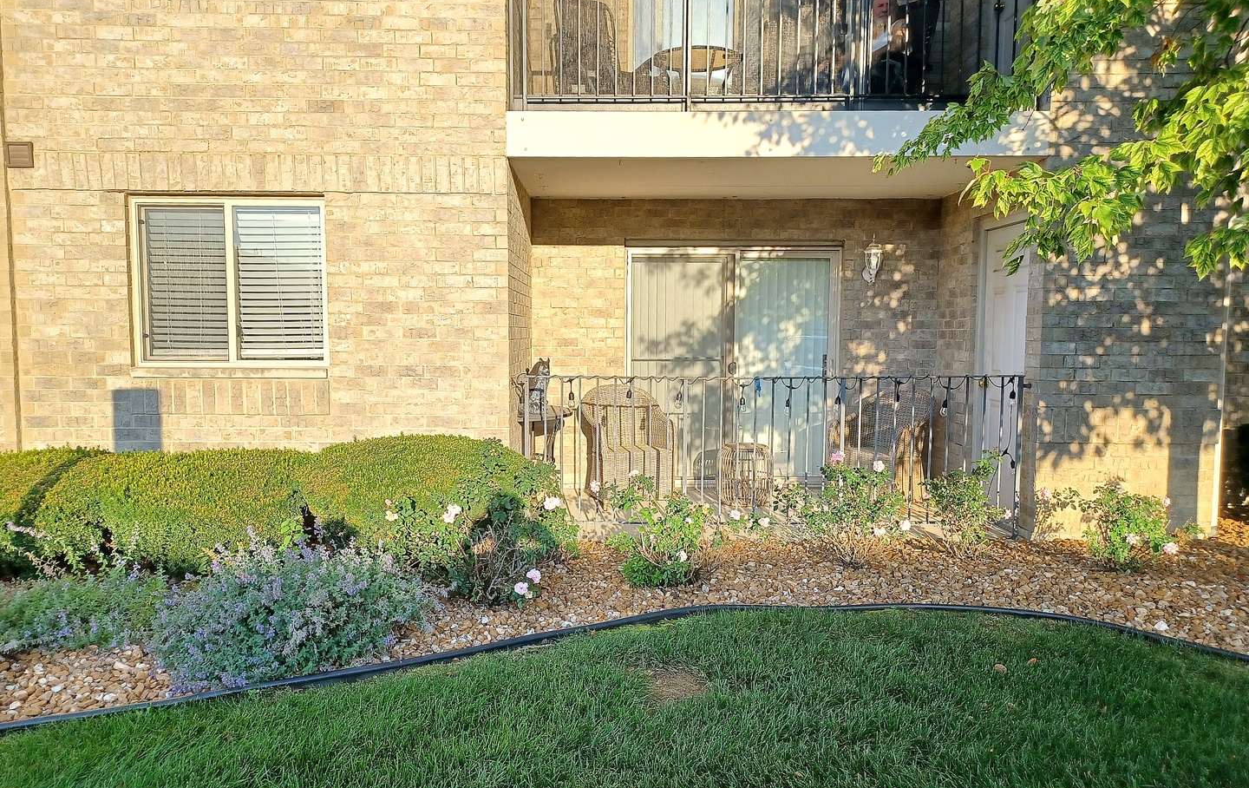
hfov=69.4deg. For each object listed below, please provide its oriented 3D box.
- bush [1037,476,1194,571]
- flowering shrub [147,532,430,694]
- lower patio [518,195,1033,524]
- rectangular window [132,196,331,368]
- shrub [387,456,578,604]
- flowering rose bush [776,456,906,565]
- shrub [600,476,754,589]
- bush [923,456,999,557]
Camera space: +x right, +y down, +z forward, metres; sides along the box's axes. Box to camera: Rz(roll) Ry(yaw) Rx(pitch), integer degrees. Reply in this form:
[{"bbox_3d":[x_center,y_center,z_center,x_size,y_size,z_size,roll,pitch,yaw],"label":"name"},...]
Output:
[{"bbox_3d":[2.991,0.775,5.490,0.907,0.515,0.600,0,4,0],"label":"bush"},{"bbox_3d":[-1.477,0.882,4.066,1.160,0.536,0.950,0,4,0],"label":"flowering shrub"},{"bbox_3d":[0.994,-0.392,6.853,3.486,2.380,1.810,0,4,0],"label":"lower patio"},{"bbox_3d":[-2.590,-0.740,5.971,1.204,1.046,0.050,0,4,0],"label":"rectangular window"},{"bbox_3d":[-0.769,0.712,4.792,1.005,0.741,0.800,0,4,0],"label":"shrub"},{"bbox_3d":[1.314,0.703,5.482,0.796,0.646,0.650,0,4,0],"label":"flowering rose bush"},{"bbox_3d":[0.307,0.764,5.100,0.839,0.590,0.650,0,4,0],"label":"shrub"},{"bbox_3d":[2.127,0.699,5.683,0.487,0.622,0.500,0,4,0],"label":"bush"}]

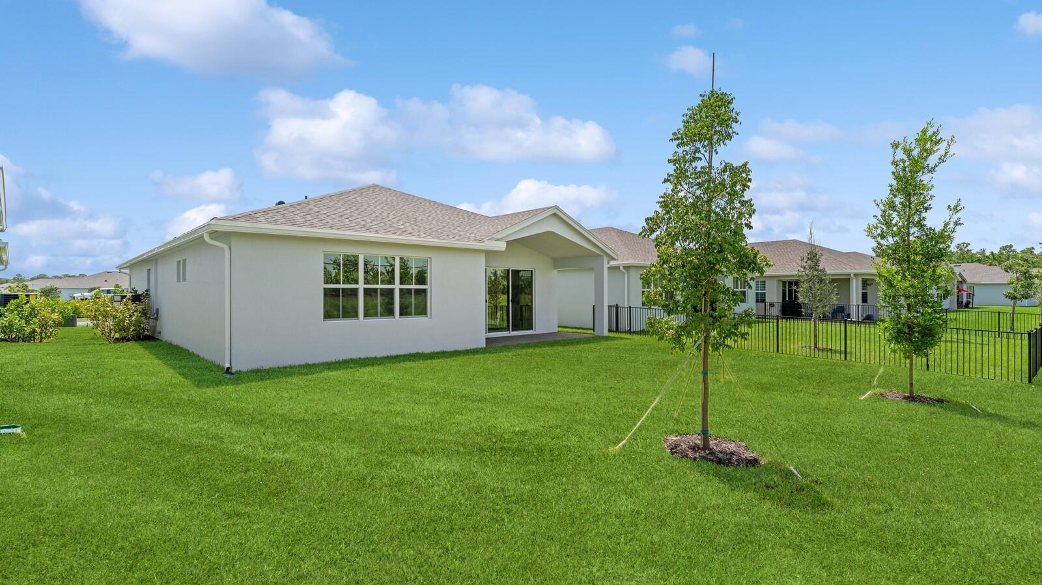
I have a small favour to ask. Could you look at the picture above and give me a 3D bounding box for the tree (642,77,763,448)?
[{"bbox_3d":[2.150,-0.290,5.500,1.420,4.300,1.420,0,0,0],"label":"tree"}]

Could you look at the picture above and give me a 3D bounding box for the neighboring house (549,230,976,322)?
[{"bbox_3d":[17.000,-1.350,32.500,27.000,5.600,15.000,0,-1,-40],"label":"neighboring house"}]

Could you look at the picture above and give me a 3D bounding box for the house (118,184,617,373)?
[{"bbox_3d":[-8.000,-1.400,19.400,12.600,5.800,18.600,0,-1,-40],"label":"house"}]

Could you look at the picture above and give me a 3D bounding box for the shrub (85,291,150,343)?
[{"bbox_3d":[-13.500,0.830,15.600,1.900,1.700,1.600,0,-1,-40],"label":"shrub"}]

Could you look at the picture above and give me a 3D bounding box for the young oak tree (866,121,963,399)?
[{"bbox_3d":[7.650,-0.630,9.000,1.600,5.300,1.600,0,0,0],"label":"young oak tree"}]

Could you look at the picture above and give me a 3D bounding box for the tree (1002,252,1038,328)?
[{"bbox_3d":[28.000,-0.100,26.000,1.700,4.350,1.700,0,0,0],"label":"tree"}]

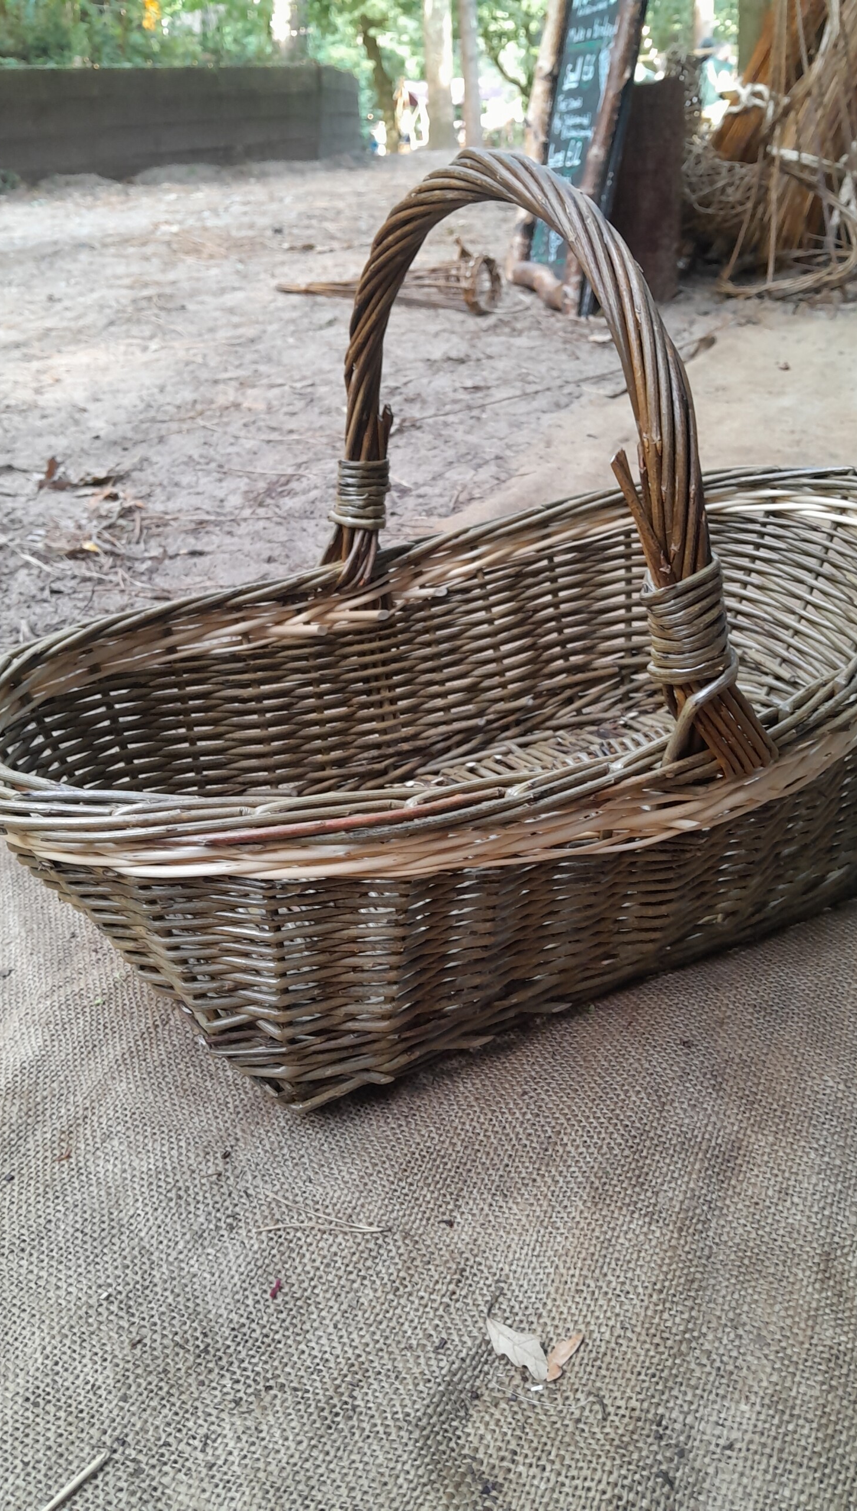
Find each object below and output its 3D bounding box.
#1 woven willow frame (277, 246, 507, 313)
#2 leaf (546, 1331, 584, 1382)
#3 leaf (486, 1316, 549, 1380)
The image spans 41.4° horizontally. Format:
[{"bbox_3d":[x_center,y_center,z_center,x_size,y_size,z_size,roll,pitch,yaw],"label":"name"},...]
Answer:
[{"bbox_3d":[-0.101,-1.134,2.658,0.540,0.140,0.140,18,37,29],"label":"woven willow frame"},{"bbox_3d":[0.057,0.254,0.480,0.008,0.008,0.026,21,40,32],"label":"leaf"},{"bbox_3d":[0.038,0.252,0.484,0.035,0.008,0.017,18,38,28],"label":"leaf"}]

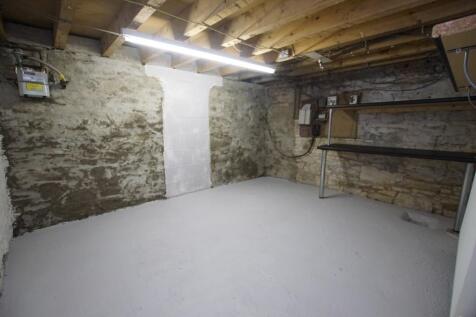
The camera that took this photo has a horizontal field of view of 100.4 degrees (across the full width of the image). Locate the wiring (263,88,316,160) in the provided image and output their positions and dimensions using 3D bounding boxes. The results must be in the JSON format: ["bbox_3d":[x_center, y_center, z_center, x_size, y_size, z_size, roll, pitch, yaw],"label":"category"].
[{"bbox_3d":[0.875,-0.569,3.471,0.920,1.120,0.140,9,13,41],"label":"wiring"}]

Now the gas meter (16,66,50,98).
[{"bbox_3d":[-1.807,-0.671,1.761,0.190,0.230,0.155,-8,12,-38],"label":"gas meter"}]

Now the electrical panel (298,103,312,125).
[{"bbox_3d":[1.095,-0.727,3.218,0.185,0.330,0.120,9,13,41],"label":"electrical panel"}]

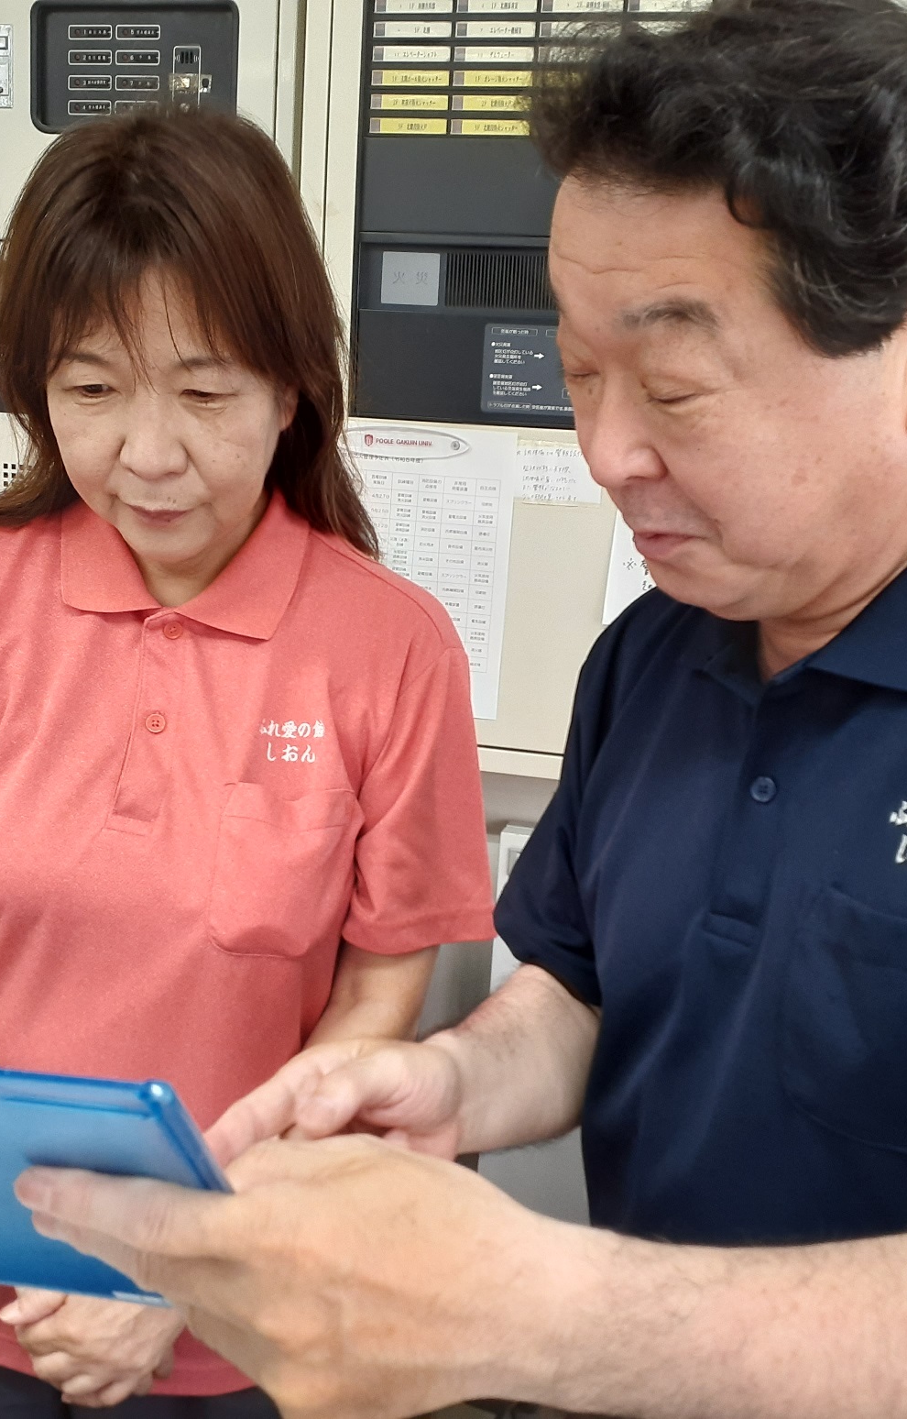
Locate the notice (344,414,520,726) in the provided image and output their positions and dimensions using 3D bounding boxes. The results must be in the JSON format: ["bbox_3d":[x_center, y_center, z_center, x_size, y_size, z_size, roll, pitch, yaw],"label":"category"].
[{"bbox_3d":[-0.047,-0.144,1.541,0.210,0.297,0.004,6,12,14],"label":"notice"}]

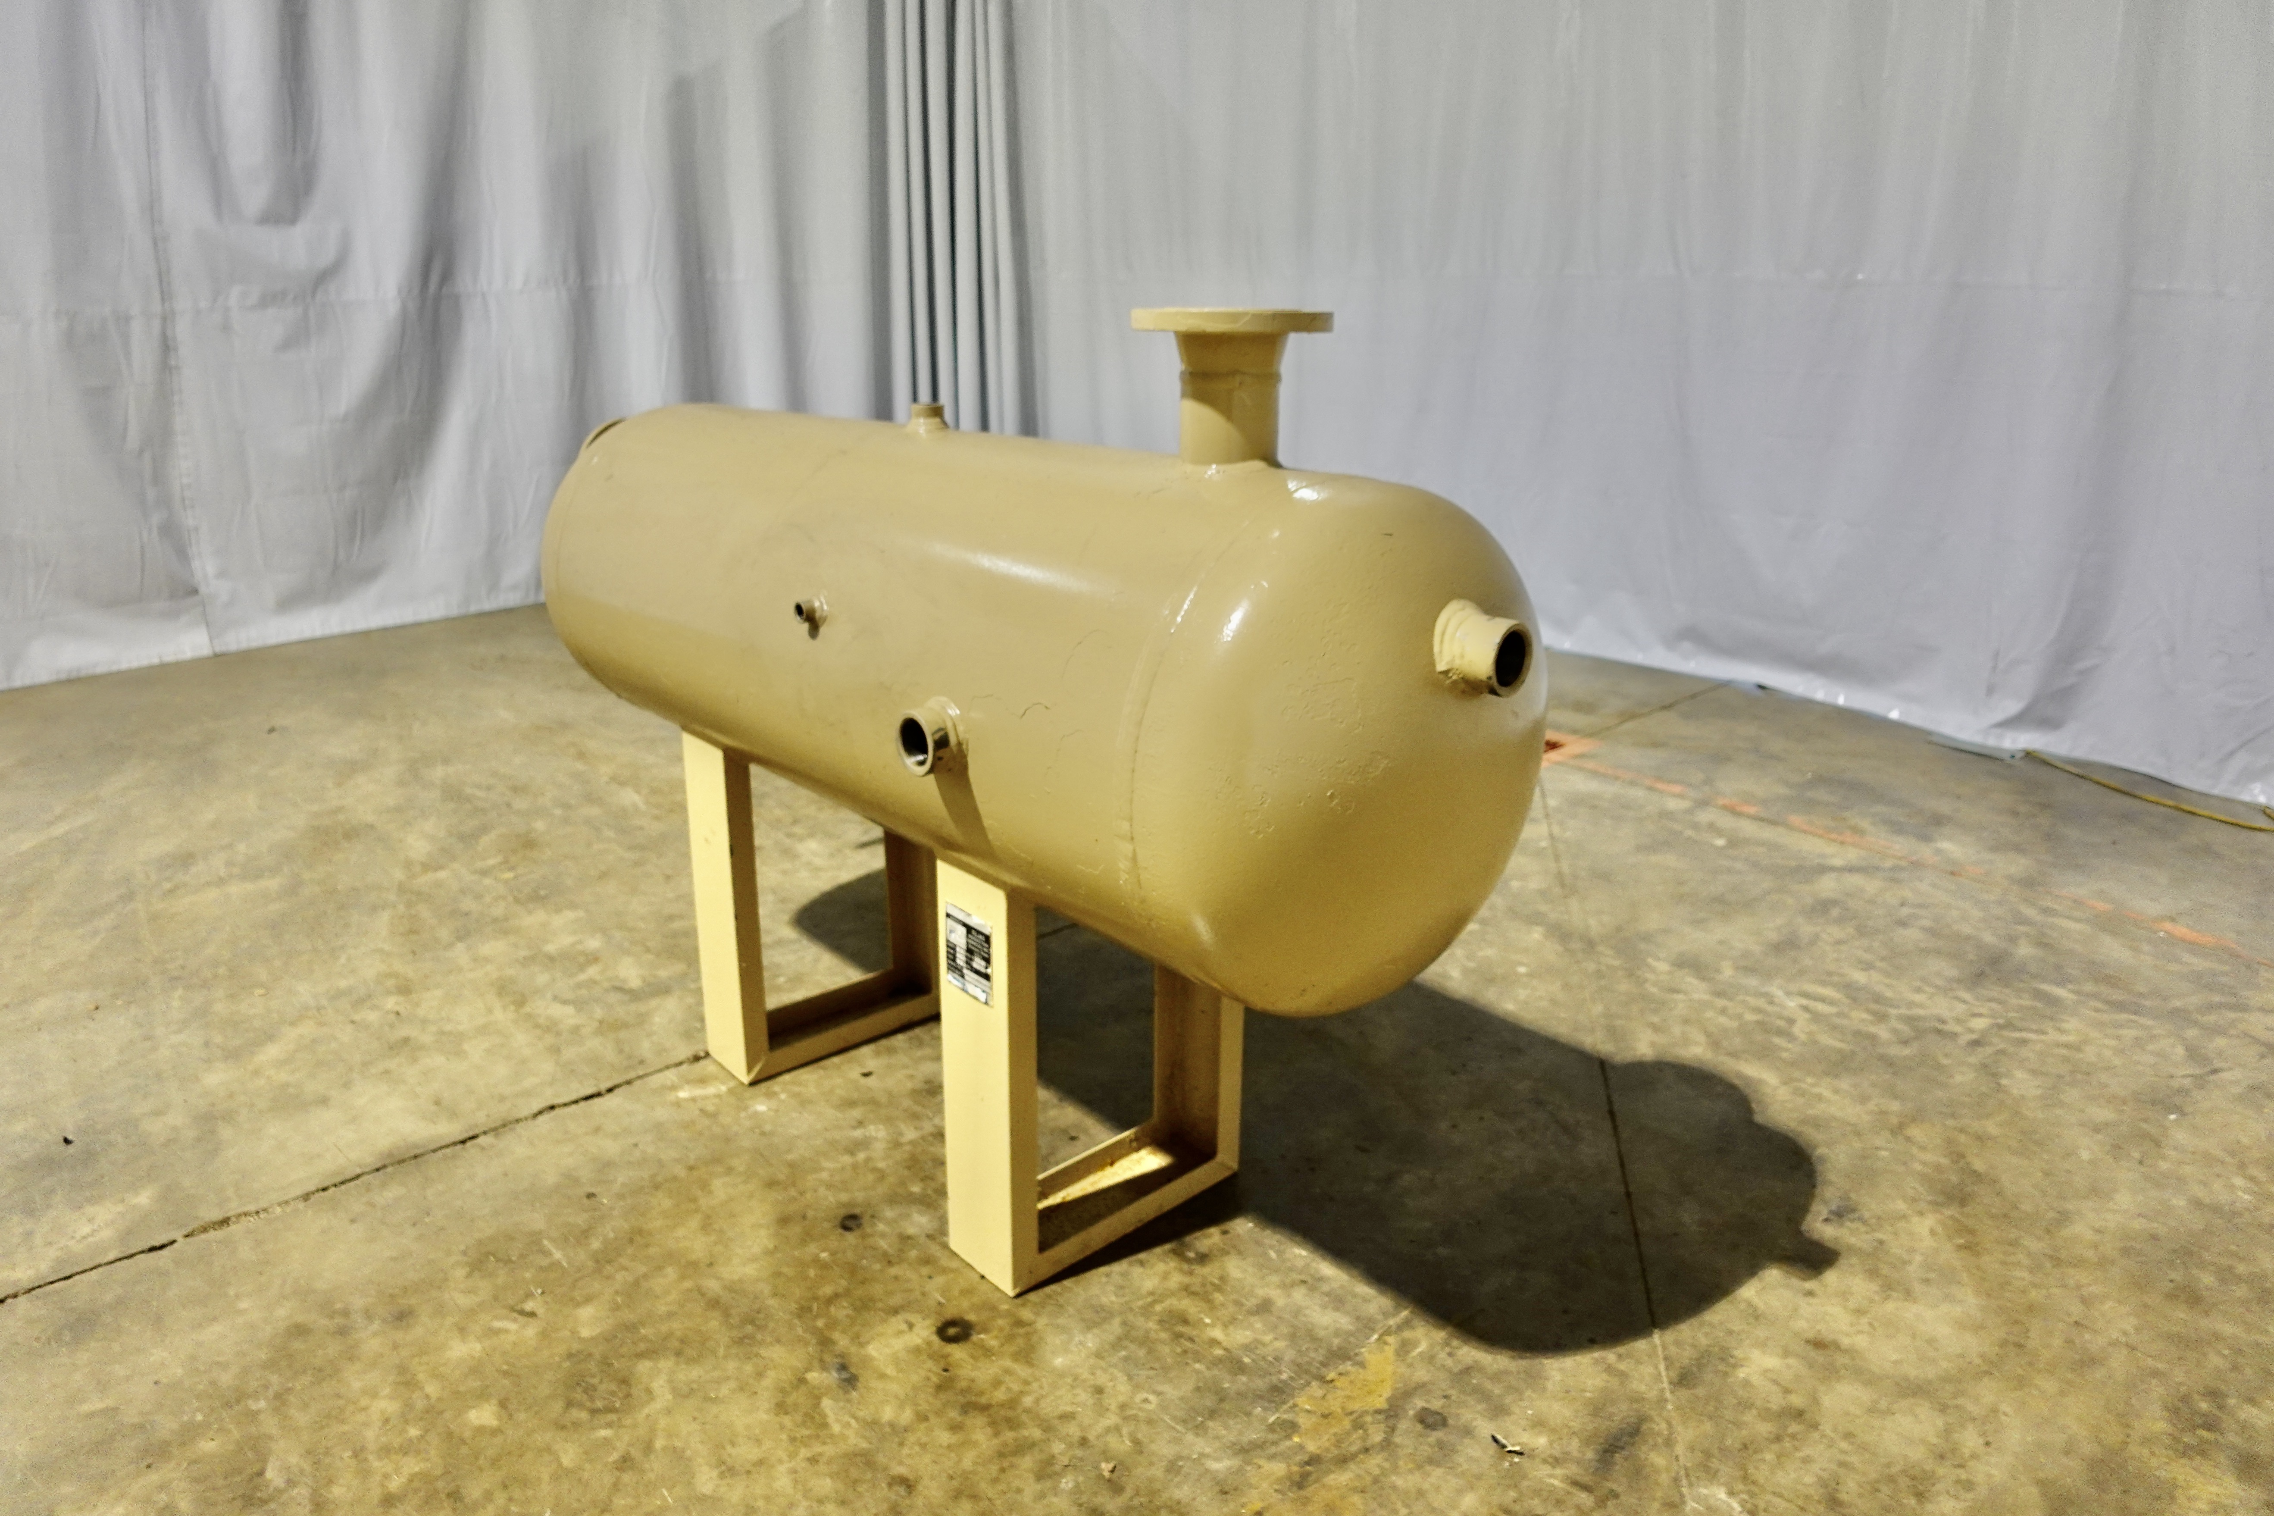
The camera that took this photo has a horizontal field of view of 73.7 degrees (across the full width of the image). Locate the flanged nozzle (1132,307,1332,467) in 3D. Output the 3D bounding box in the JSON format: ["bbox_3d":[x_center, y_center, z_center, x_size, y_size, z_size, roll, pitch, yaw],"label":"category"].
[{"bbox_3d":[0.108,-0.426,1.757,0.229,0.176,0.229,0,17,0],"label":"flanged nozzle"}]

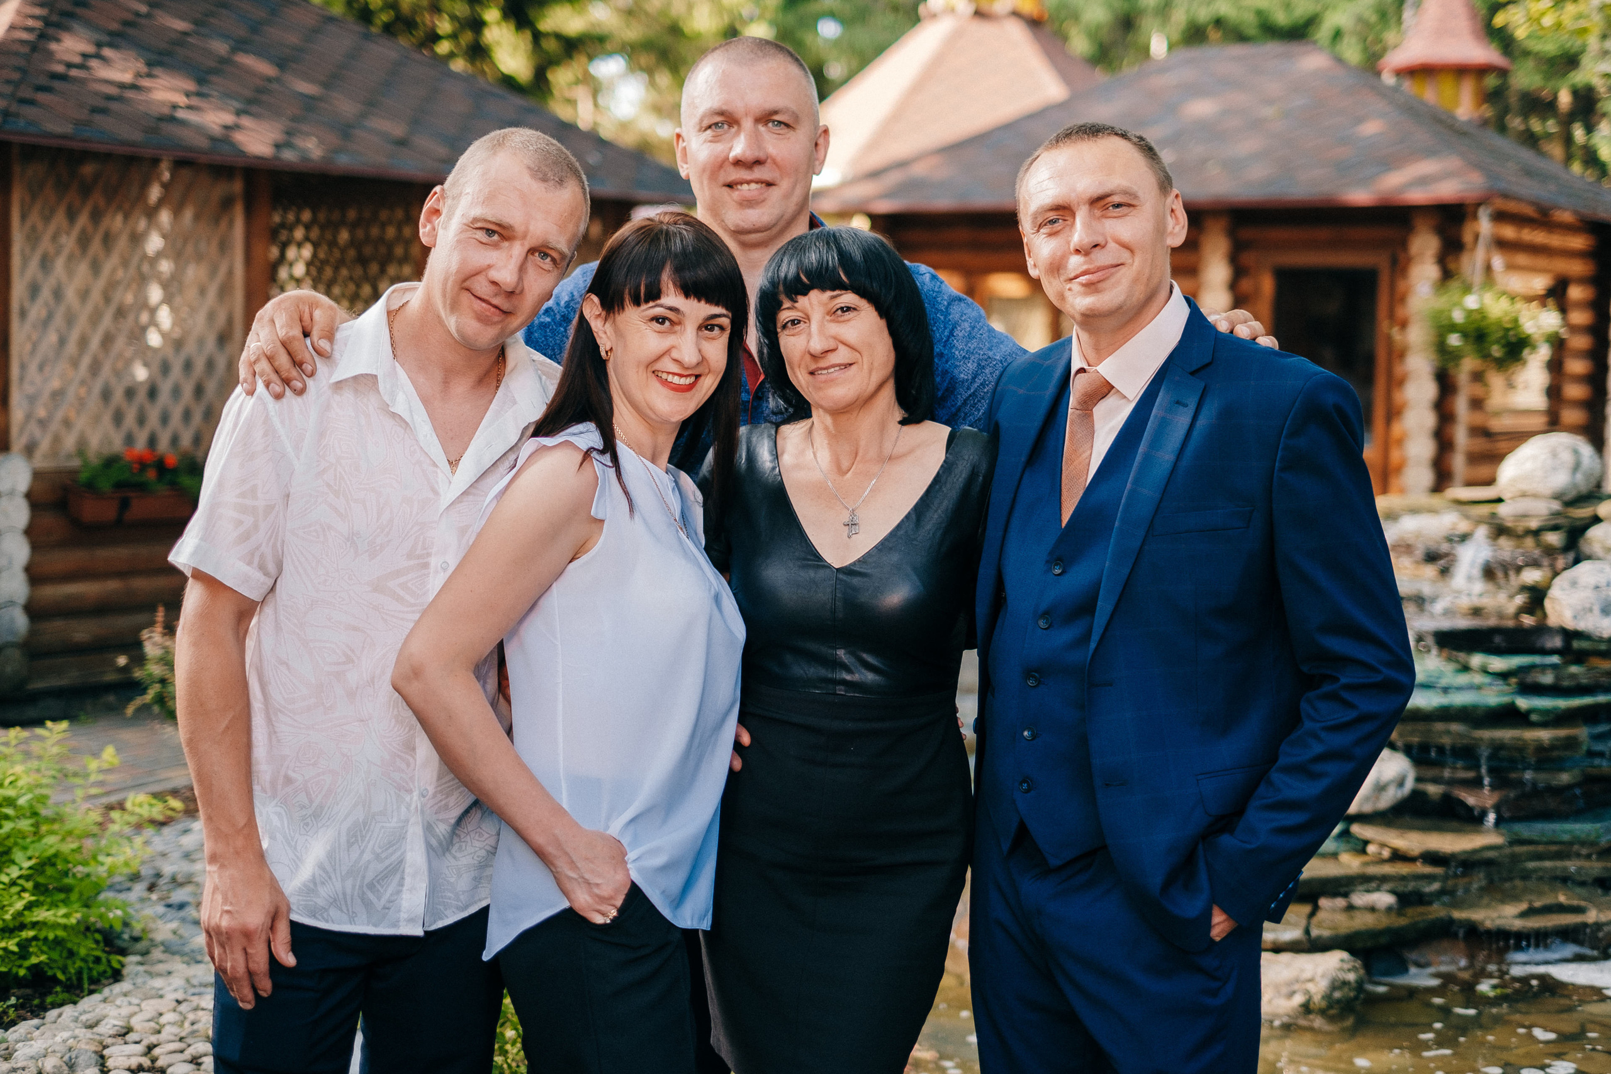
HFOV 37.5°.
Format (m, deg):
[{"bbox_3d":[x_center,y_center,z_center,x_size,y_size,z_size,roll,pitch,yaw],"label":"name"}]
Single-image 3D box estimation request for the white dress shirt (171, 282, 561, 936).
[{"bbox_3d":[-0.465,0.068,2.640,0.500,0.700,0.280,1,2,-30],"label":"white dress shirt"}]

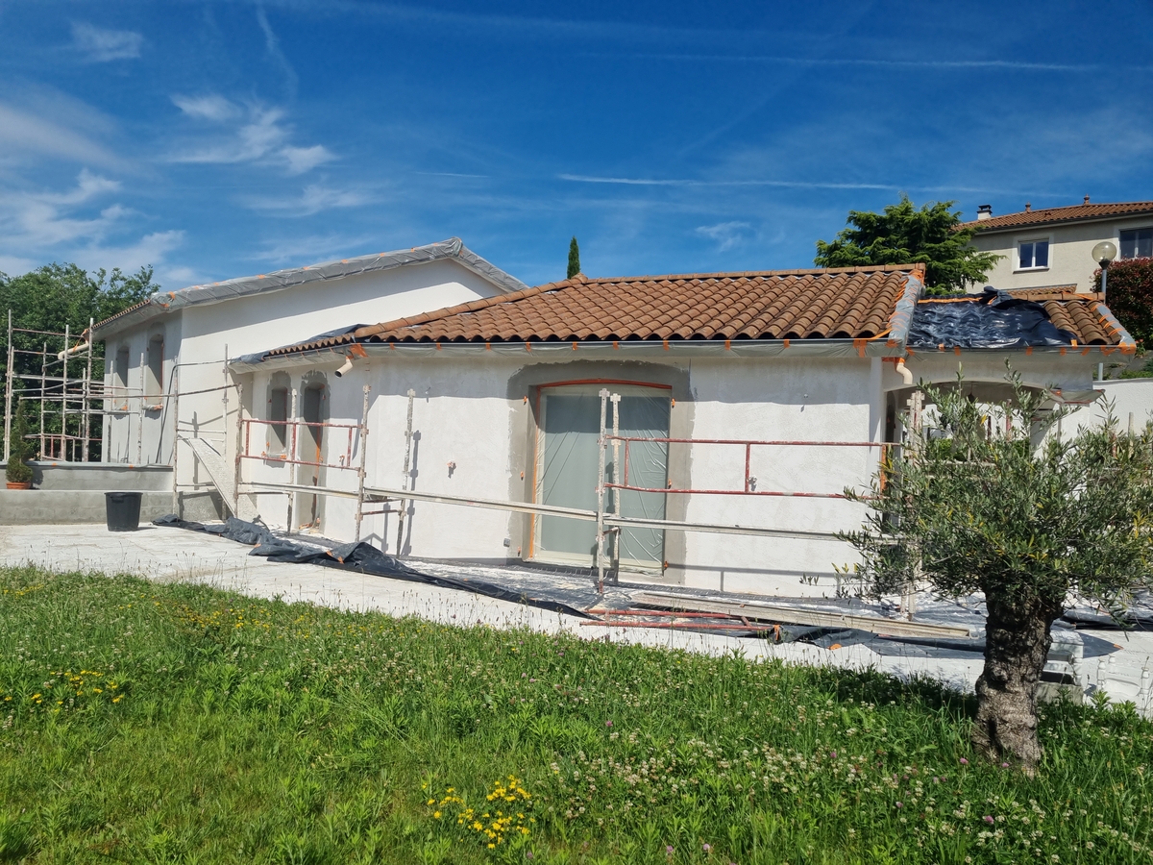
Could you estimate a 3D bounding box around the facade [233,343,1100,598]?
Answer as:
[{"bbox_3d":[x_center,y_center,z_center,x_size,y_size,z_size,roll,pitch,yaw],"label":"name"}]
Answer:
[{"bbox_3d":[-0.411,0.347,11.665,12.400,2.660,2.400,2,-1,22],"label":"facade"}]

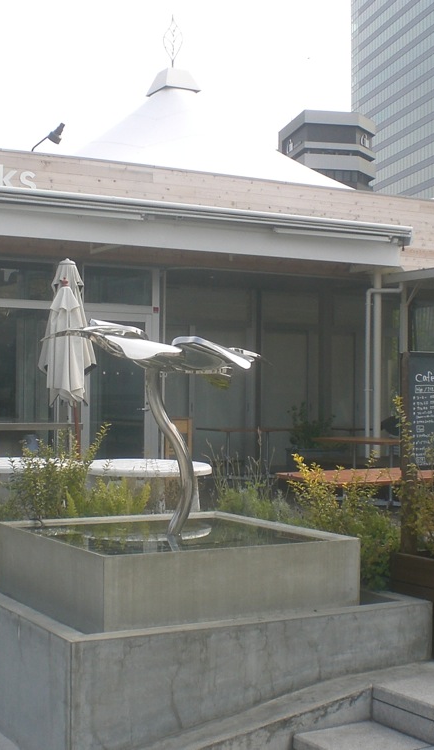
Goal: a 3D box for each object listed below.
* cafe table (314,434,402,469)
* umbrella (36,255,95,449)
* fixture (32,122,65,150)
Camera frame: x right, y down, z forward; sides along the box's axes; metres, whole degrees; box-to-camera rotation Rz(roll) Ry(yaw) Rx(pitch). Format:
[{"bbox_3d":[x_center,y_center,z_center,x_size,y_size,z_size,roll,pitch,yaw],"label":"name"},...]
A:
[{"bbox_3d":[1.752,1.104,12.328,0.740,0.740,1.280,1,-1,-30],"label":"cafe table"},{"bbox_3d":[-1.357,0.185,9.900,0.520,2.450,0.520,1,-1,-30],"label":"umbrella"},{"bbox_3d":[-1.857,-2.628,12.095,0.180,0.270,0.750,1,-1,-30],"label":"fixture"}]

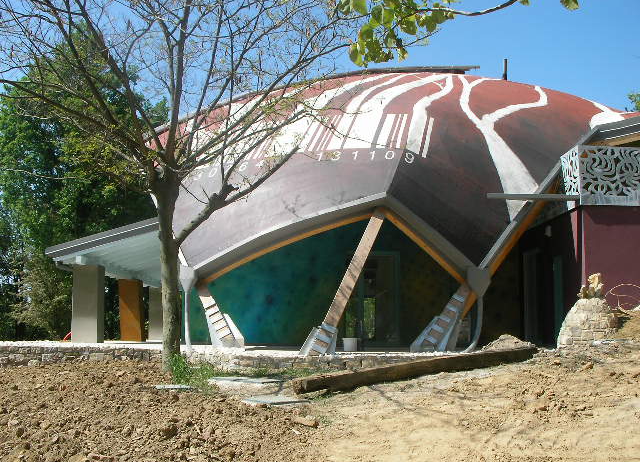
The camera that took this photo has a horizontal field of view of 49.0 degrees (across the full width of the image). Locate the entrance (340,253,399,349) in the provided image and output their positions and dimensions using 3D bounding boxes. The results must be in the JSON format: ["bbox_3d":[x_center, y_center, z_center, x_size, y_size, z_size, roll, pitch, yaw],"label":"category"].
[{"bbox_3d":[1.160,1.601,16.300,1.360,2.200,0.200,0,-8,0],"label":"entrance"}]

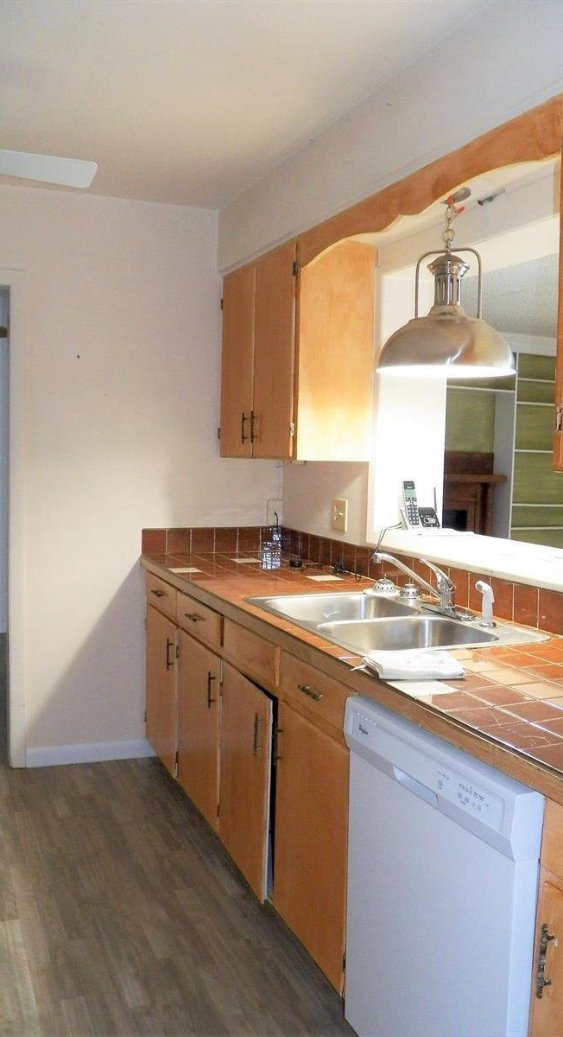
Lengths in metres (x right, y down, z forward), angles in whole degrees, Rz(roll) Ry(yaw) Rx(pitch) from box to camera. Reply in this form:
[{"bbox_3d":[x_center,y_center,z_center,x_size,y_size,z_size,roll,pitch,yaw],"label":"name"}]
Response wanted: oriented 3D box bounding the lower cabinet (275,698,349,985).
[{"bbox_3d":[0.309,0.818,2.283,0.526,0.594,0.426,-1,5,-24],"label":"lower cabinet"}]

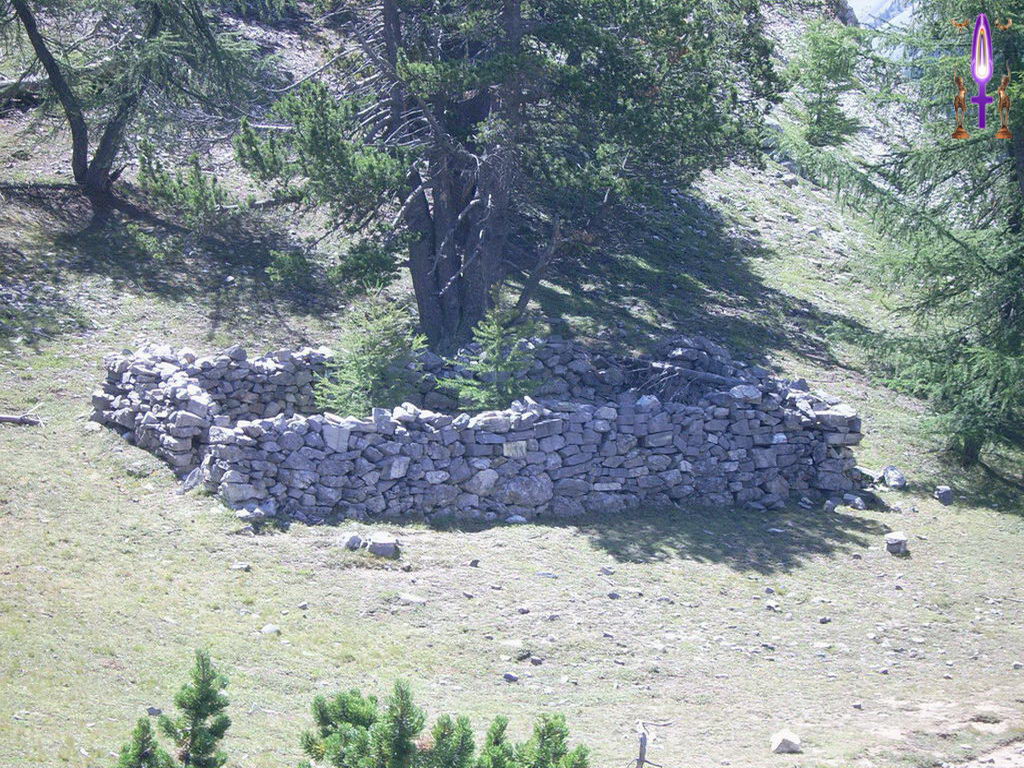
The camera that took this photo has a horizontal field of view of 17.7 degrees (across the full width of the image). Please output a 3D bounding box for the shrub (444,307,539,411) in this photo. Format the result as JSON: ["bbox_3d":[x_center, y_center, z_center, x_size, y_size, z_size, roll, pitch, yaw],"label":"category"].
[{"bbox_3d":[-0.271,-0.020,43.400,1.240,1.900,1.200,0,8,0],"label":"shrub"}]

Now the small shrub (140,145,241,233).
[{"bbox_3d":[-5.517,-3.334,56.000,1.700,1.450,1.400,0,8,0],"label":"small shrub"}]

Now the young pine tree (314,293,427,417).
[{"bbox_3d":[-1.870,-0.099,43.400,1.480,2.150,1.450,0,8,0],"label":"young pine tree"}]

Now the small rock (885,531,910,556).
[{"bbox_3d":[4.520,1.870,38.500,0.290,0.250,0.270,0,8,0],"label":"small rock"}]

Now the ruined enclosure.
[{"bbox_3d":[-0.720,0.428,43.750,9.000,1.400,6.600,-2,8,-12],"label":"ruined enclosure"}]

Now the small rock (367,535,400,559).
[{"bbox_3d":[-1.507,1.905,38.500,0.380,0.240,0.320,0,8,0],"label":"small rock"}]

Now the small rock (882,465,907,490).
[{"bbox_3d":[4.869,1.190,41.800,0.300,0.300,0.280,0,8,0],"label":"small rock"}]

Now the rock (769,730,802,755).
[{"bbox_3d":[2.591,3.385,31.000,0.290,0.190,0.250,0,8,0],"label":"rock"}]

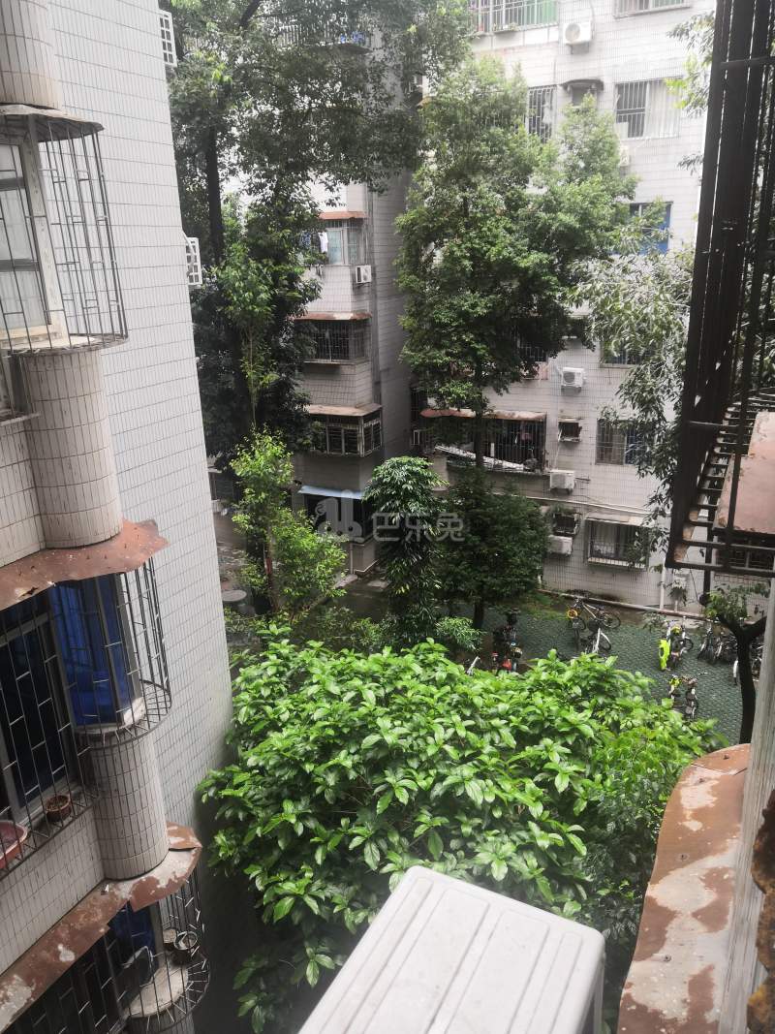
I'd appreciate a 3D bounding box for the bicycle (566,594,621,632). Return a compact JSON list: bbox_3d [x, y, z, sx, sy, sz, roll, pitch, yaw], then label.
[{"bbox_3d":[6.242,2.937,24.077,1.650,1.000,0.600,-3,18,-2],"label":"bicycle"}]

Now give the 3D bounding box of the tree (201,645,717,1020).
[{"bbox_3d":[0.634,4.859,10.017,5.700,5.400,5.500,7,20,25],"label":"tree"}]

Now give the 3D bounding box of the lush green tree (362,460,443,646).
[{"bbox_3d":[0.462,1.133,22.143,2.200,5.700,2.100,-2,19,0],"label":"lush green tree"}]

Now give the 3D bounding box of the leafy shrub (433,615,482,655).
[{"bbox_3d":[2.007,3.378,23.041,1.350,1.100,1.250,7,20,25],"label":"leafy shrub"}]

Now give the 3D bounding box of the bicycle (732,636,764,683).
[{"bbox_3d":[9.457,3.759,21.168,0.600,1.000,1.650,14,25,41],"label":"bicycle"}]

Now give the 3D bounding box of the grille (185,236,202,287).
[{"bbox_3d":[-2.322,-2.960,9.336,0.250,0.540,0.360,7,20,25],"label":"grille"}]

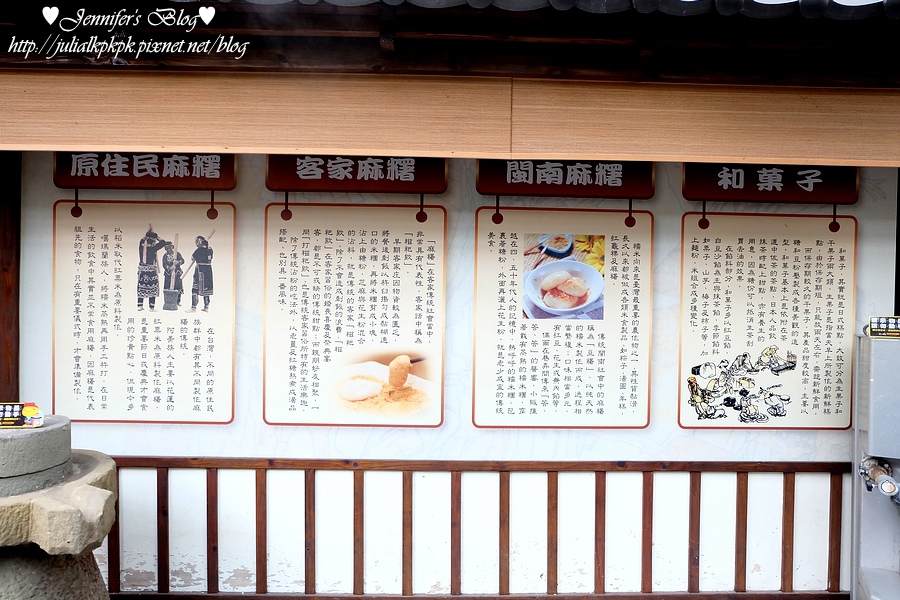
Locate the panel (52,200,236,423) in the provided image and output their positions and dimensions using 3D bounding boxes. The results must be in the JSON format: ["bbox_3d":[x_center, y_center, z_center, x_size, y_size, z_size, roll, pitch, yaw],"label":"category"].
[{"bbox_3d":[-1.379,0.057,2.702,0.820,1.005,0.025,1,1,-1],"label":"panel"}]

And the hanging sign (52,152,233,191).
[{"bbox_3d":[-1.367,-0.603,2.691,0.821,0.213,0.025,1,1,-1],"label":"hanging sign"}]

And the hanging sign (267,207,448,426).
[{"bbox_3d":[-0.430,0.073,2.723,0.820,1.005,0.025,1,1,-1],"label":"hanging sign"}]

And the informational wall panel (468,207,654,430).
[{"bbox_3d":[0.522,0.088,2.744,0.820,1.005,0.025,1,1,-1],"label":"informational wall panel"}]

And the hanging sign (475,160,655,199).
[{"bbox_3d":[0.532,-0.571,2.733,0.821,0.213,0.025,1,1,-1],"label":"hanging sign"}]

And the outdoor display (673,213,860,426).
[{"bbox_3d":[1.473,0.104,2.765,0.820,1.005,0.025,1,1,-1],"label":"outdoor display"}]

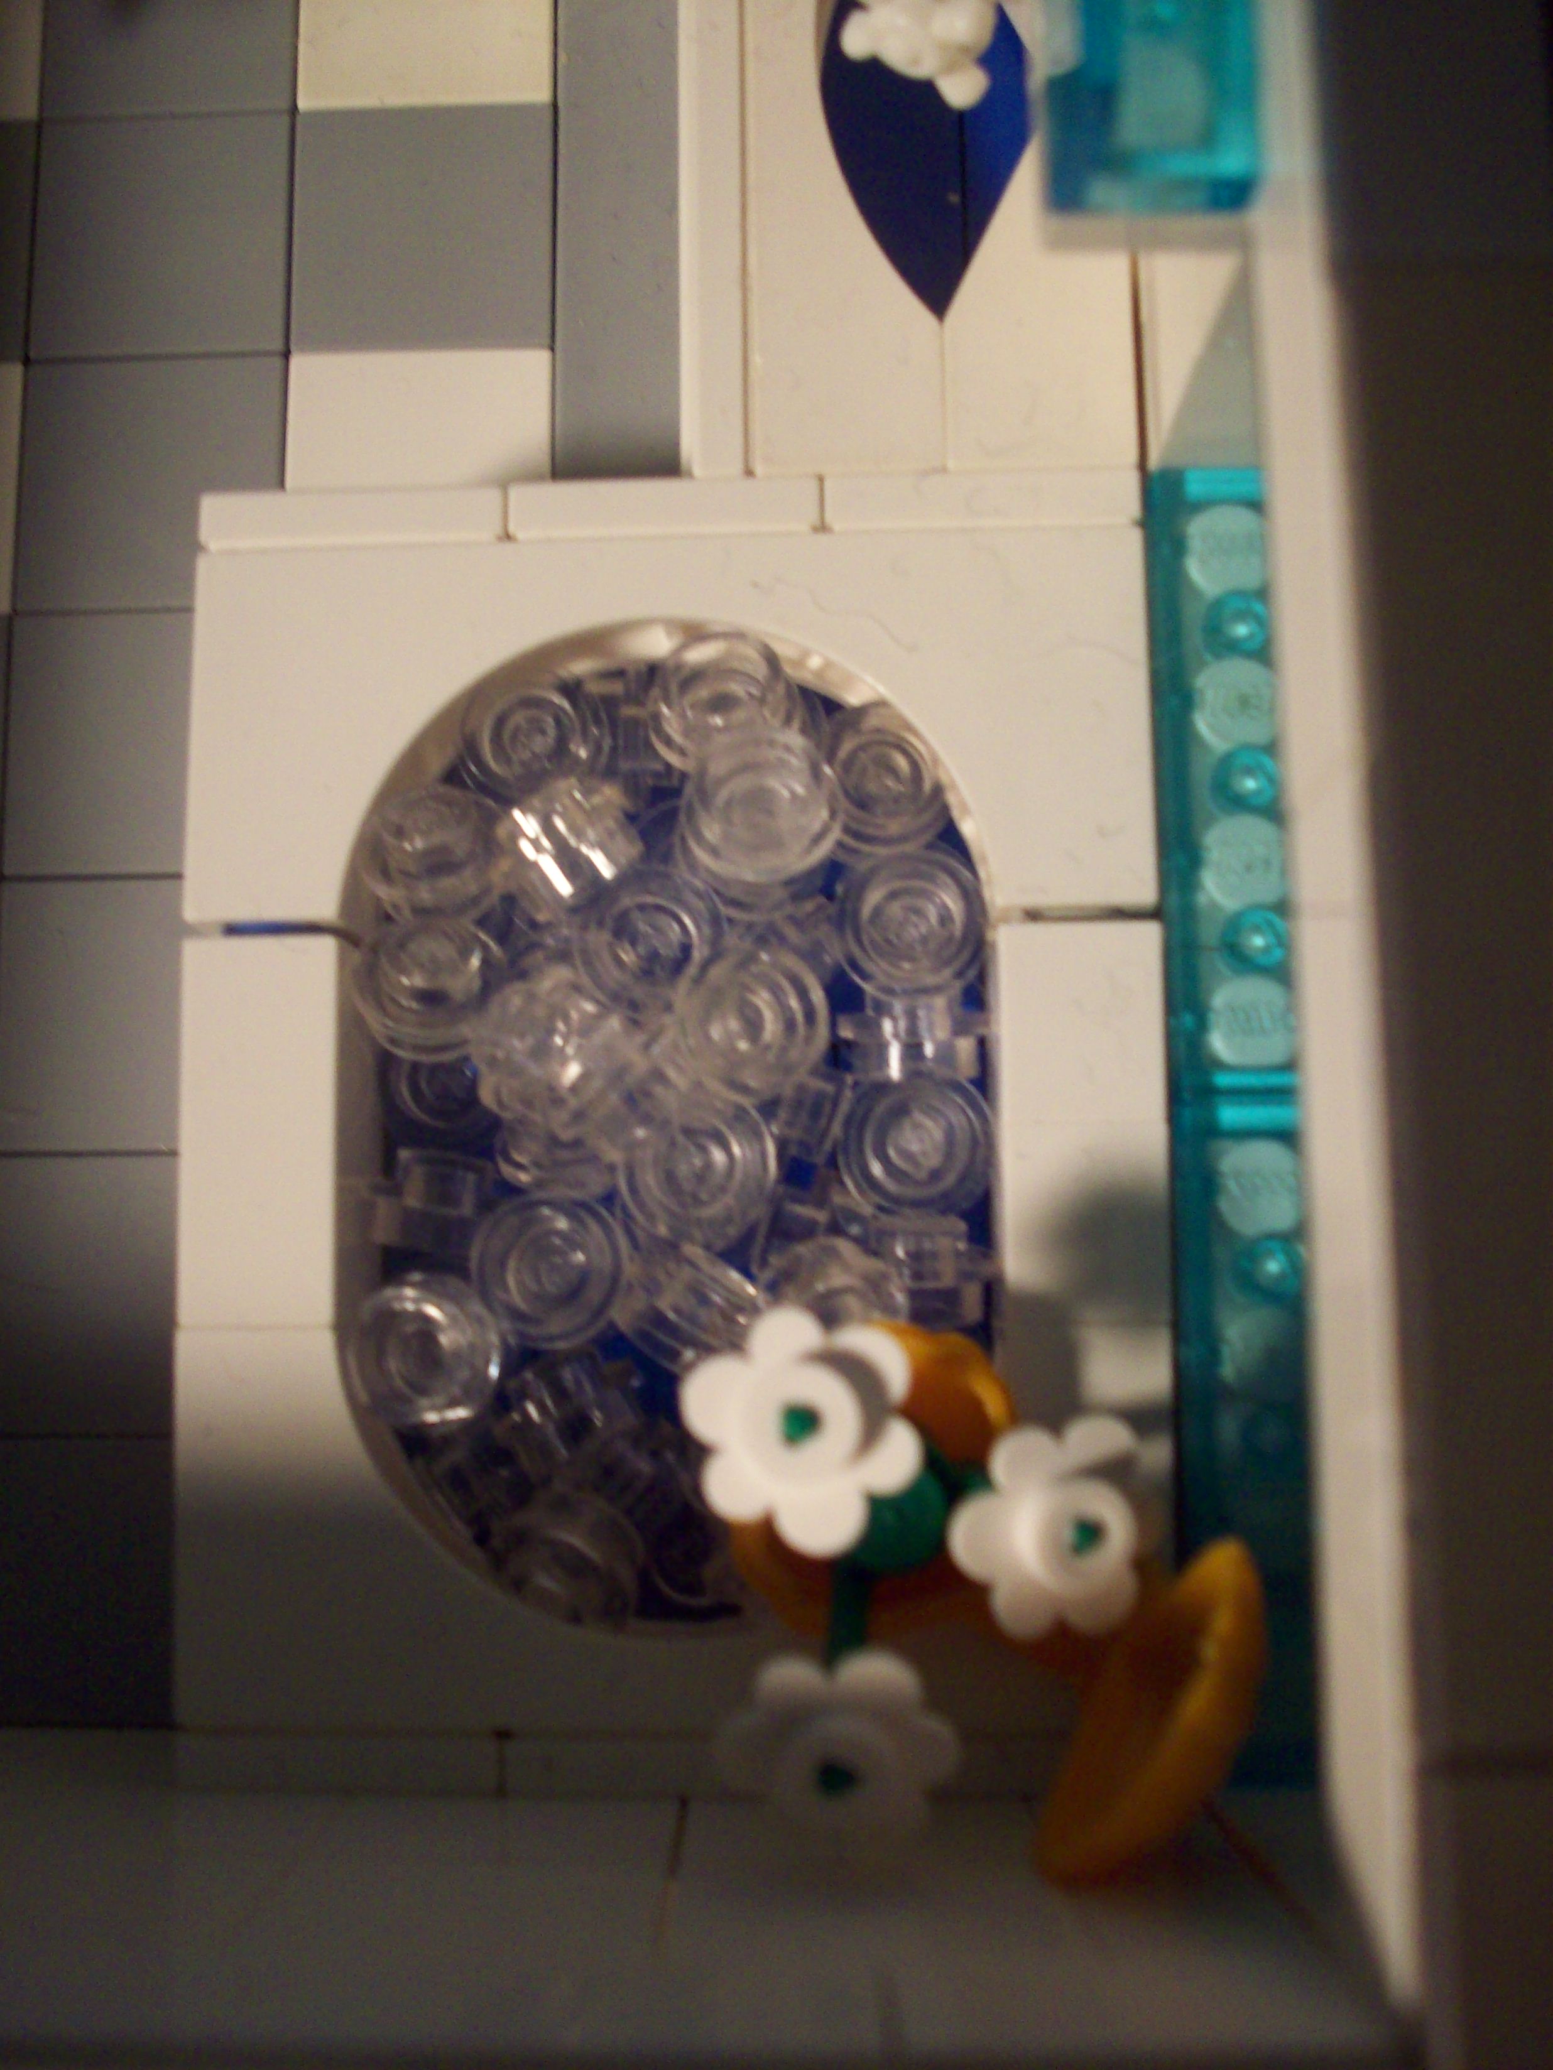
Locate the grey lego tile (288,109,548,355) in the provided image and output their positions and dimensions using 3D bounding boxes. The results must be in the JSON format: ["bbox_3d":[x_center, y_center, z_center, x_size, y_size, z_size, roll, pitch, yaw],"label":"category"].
[{"bbox_3d":[-0.021,-0.049,0.136,0.016,0.003,0.016,-1,82,2],"label":"grey lego tile"}]

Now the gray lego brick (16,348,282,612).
[{"bbox_3d":[-0.037,-0.033,0.134,0.016,0.003,0.016,-1,82,2],"label":"gray lego brick"}]

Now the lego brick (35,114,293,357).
[{"bbox_3d":[-0.037,-0.048,0.136,0.016,0.003,0.016,-1,82,2],"label":"lego brick"}]

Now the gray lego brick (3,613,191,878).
[{"bbox_3d":[-0.037,-0.017,0.132,0.016,0.003,0.016,-1,82,2],"label":"gray lego brick"}]

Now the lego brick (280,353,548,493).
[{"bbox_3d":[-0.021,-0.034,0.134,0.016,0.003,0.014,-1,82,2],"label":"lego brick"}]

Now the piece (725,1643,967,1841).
[{"bbox_3d":[0.003,0.030,0.092,0.010,0.003,0.010,0,100,2],"label":"piece"}]

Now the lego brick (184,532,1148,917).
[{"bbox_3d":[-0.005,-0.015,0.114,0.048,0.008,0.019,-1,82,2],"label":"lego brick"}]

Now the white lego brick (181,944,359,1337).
[{"bbox_3d":[-0.025,0.005,0.112,0.008,0.008,0.019,-1,82,2],"label":"white lego brick"}]

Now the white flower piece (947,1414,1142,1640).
[{"bbox_3d":[0.012,0.021,0.092,0.010,0.003,0.010,0,78,-19],"label":"white flower piece"}]

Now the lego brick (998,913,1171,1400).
[{"bbox_3d":[0.015,0.006,0.111,0.008,0.008,0.022,-1,82,2],"label":"lego brick"}]

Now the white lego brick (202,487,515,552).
[{"bbox_3d":[-0.021,-0.026,0.117,0.016,0.008,0.003,-1,82,2],"label":"white lego brick"}]

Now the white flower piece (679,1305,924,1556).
[{"bbox_3d":[0.001,0.016,0.088,0.010,0.003,0.010,0,74,12],"label":"white flower piece"}]

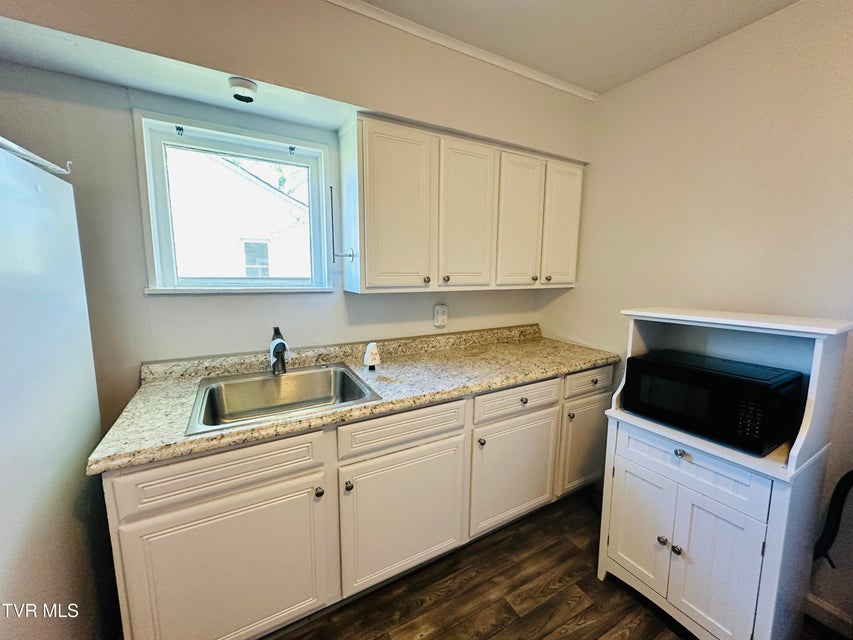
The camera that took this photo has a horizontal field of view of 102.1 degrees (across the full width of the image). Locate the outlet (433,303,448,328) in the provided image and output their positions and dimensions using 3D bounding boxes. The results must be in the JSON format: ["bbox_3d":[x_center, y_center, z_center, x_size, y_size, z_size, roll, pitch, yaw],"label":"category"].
[{"bbox_3d":[0.096,-0.022,2.186,0.095,0.130,0.027,-4,10,-29],"label":"outlet"}]

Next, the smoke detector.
[{"bbox_3d":[-0.689,-0.868,1.302,0.097,0.042,0.097,-4,10,-29],"label":"smoke detector"}]

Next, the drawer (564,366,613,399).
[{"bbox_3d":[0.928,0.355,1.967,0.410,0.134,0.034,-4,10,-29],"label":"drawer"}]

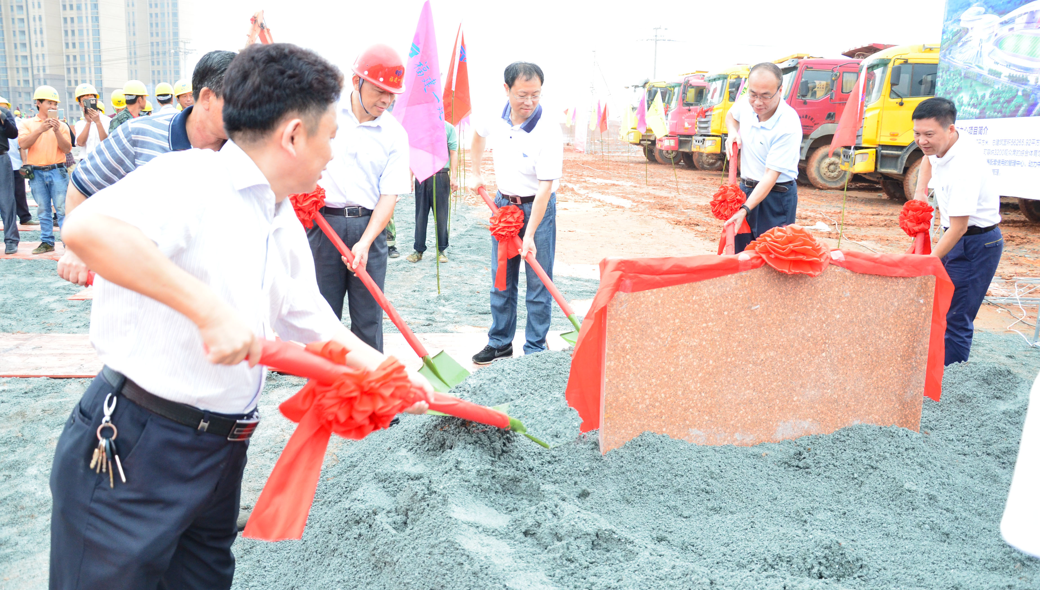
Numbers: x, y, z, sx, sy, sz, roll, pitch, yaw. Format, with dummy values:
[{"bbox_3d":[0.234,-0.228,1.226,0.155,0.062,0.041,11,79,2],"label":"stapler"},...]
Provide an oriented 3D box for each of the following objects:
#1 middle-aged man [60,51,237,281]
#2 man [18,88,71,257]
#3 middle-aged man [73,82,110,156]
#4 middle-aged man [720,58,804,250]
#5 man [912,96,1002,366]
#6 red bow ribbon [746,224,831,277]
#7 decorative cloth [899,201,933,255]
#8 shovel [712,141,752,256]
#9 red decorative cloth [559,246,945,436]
[{"bbox_3d":[-0.960,0.060,2.420,0.720,1.580,0.600,4,13,17],"label":"middle-aged man"},{"bbox_3d":[-4.926,-1.314,8.100,0.520,1.720,0.420,-6,14,-29],"label":"man"},{"bbox_3d":[-4.956,-1.530,9.000,0.520,1.740,0.480,-5,14,-25],"label":"middle-aged man"},{"bbox_3d":[1.371,-0.466,4.400,0.520,1.640,0.480,5,13,20],"label":"middle-aged man"},{"bbox_3d":[2.281,-0.270,4.050,0.600,1.540,0.500,-7,15,-29],"label":"man"},{"bbox_3d":[0.987,-0.160,2.860,0.310,0.190,0.230,-2,13,-11],"label":"red bow ribbon"},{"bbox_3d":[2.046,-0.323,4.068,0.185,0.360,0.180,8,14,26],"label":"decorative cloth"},{"bbox_3d":[1.035,-0.325,3.756,0.220,0.200,1.200,3,56,10],"label":"shovel"},{"bbox_3d":[0.922,0.169,2.980,1.460,0.660,0.240,-2,13,-11],"label":"red decorative cloth"}]

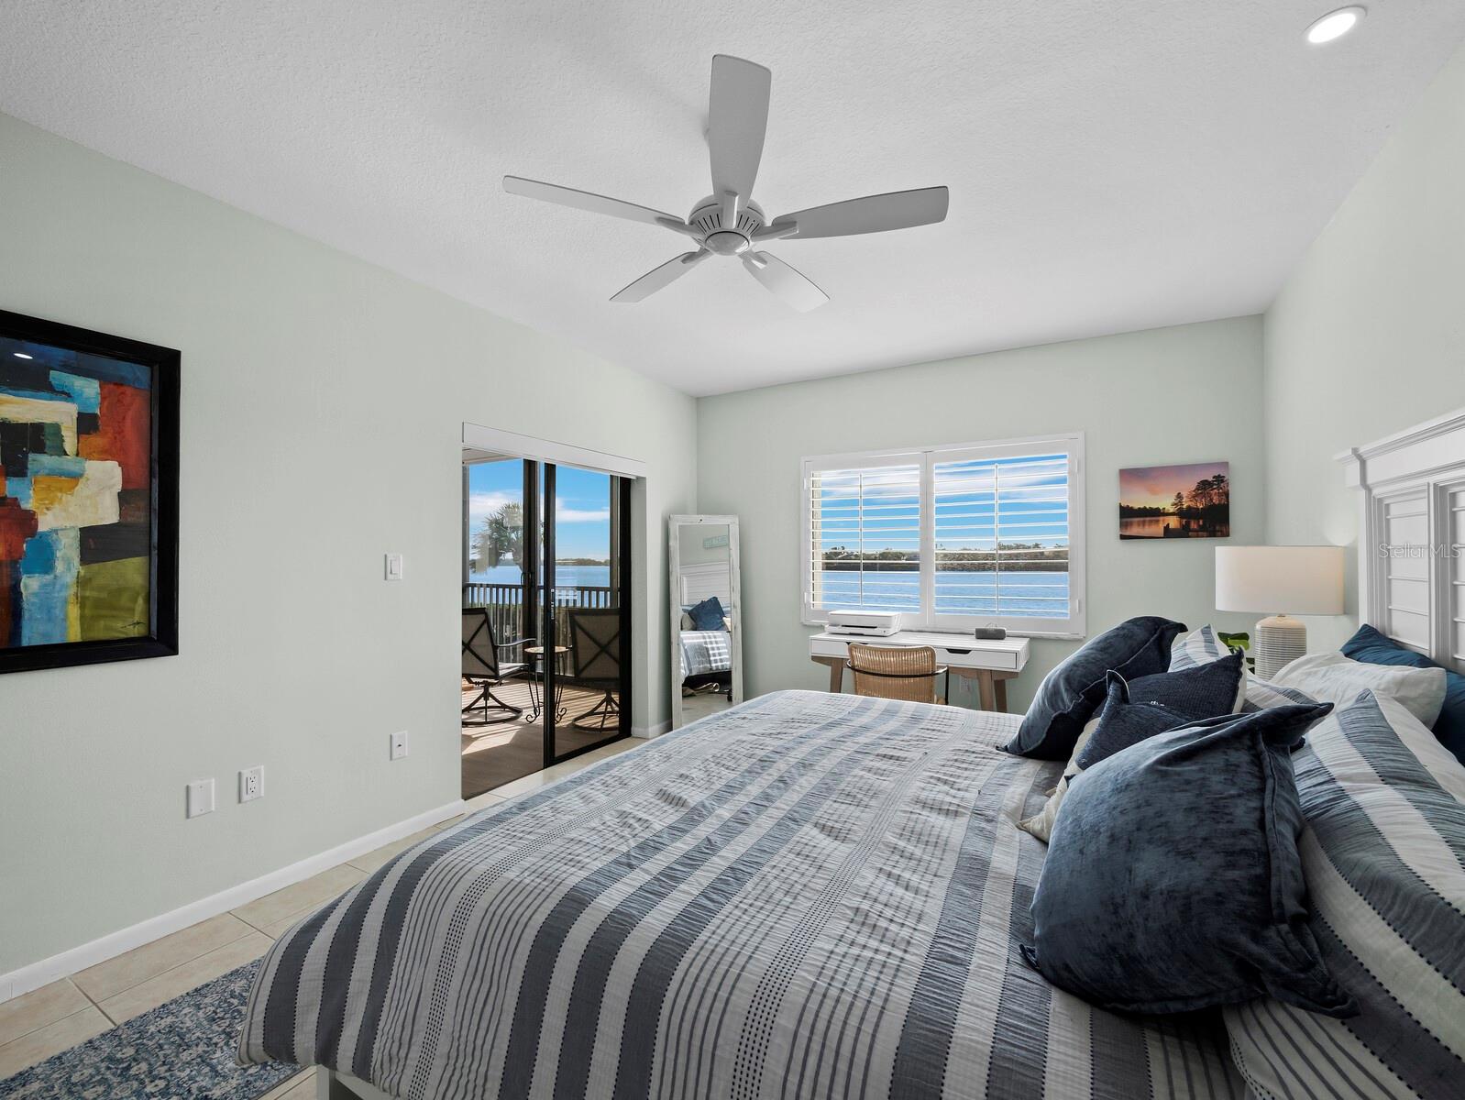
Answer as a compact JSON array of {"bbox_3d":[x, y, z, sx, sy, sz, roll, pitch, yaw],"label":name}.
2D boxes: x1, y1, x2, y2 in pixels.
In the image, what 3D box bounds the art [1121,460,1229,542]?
[{"bbox_3d":[2.522,-0.275,3.398,0.505,0.413,0.030,0,-1,30],"label":"art"}]

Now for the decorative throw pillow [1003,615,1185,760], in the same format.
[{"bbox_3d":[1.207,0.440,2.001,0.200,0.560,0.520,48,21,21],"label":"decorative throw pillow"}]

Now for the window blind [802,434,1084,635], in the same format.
[{"bbox_3d":[1.332,-0.078,4.061,1.850,1.255,0.070,0,-1,30],"label":"window blind"}]

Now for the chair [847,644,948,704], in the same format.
[{"bbox_3d":[0.990,0.951,3.510,0.570,0.830,0.560,0,-1,22],"label":"chair"}]

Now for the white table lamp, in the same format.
[{"bbox_3d":[2.121,0.309,2.297,0.365,0.640,0.365,0,-1,30],"label":"white table lamp"}]

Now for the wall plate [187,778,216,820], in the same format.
[{"bbox_3d":[-1.931,0.905,2.155,0.010,0.122,0.079,0,-1,30],"label":"wall plate"}]

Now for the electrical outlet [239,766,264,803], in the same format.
[{"bbox_3d":[-1.853,0.907,2.290,0.010,0.121,0.079,0,-1,30],"label":"electrical outlet"}]

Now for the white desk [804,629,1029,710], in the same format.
[{"bbox_3d":[1.195,0.967,3.801,1.212,0.804,0.589,0,-1,30],"label":"white desk"}]

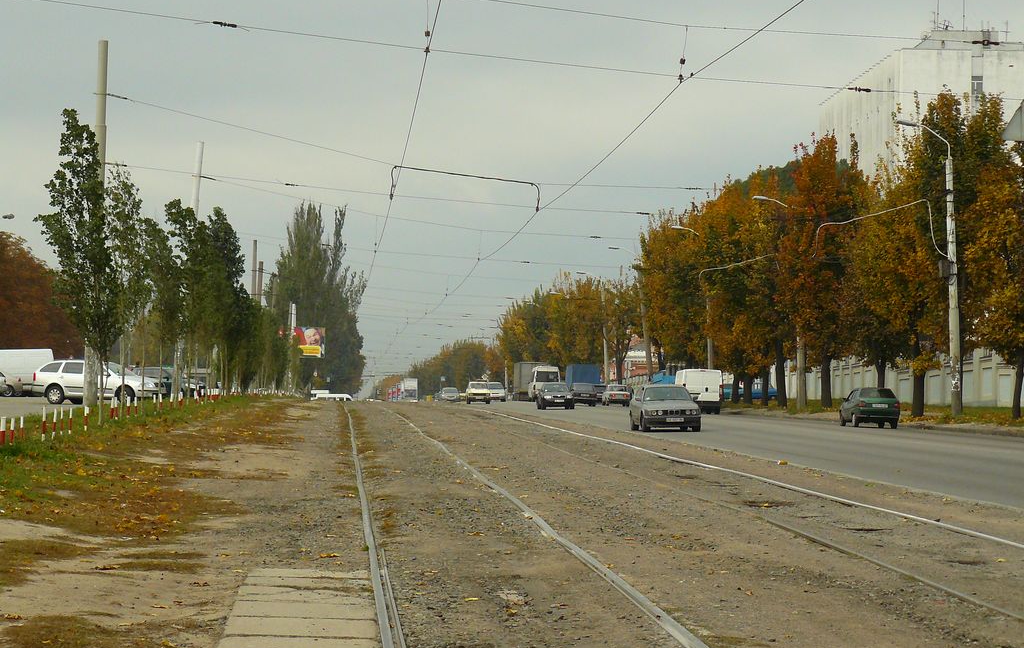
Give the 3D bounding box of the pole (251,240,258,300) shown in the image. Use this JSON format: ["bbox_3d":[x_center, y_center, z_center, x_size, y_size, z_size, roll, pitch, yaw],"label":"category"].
[{"bbox_3d":[-16.287,-0.472,173.000,0.360,9.800,0.360,0,-1,-4],"label":"pole"}]

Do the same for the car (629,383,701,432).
[{"bbox_3d":[4.610,2.546,83.514,1.760,1.410,4.720,0,-1,-4],"label":"car"}]

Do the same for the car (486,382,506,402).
[{"bbox_3d":[-1.410,5.314,213.014,1.700,1.420,4.300,0,-1,-4],"label":"car"}]

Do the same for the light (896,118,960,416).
[{"bbox_3d":[15.745,-2.098,104.000,2.350,11.200,0.450,0,-1,-4],"label":"light"}]

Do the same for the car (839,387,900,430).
[{"bbox_3d":[12.520,2.937,96.814,1.670,1.410,4.000,0,-1,-4],"label":"car"}]

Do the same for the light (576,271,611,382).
[{"bbox_3d":[7.174,0.919,240.700,2.800,11.000,0.450,0,-1,-4],"label":"light"}]

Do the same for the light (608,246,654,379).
[{"bbox_3d":[8.985,-0.056,206.000,3.200,11.400,0.500,0,-1,-4],"label":"light"}]

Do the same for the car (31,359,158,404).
[{"bbox_3d":[-14.000,1.993,93.815,4.570,1.470,1.770,0,-1,16],"label":"car"}]

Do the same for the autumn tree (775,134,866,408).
[{"bbox_3d":[15.051,-2.557,134.000,4.300,13.100,4.500,0,-1,-4],"label":"autumn tree"}]

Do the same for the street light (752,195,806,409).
[{"bbox_3d":[13.521,-1.085,138.800,2.650,10.800,0.450,0,-1,-4],"label":"street light"}]

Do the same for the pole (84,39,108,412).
[{"bbox_3d":[-10.999,-2.640,73.000,0.380,9.900,0.380,2,0,-4],"label":"pole"}]

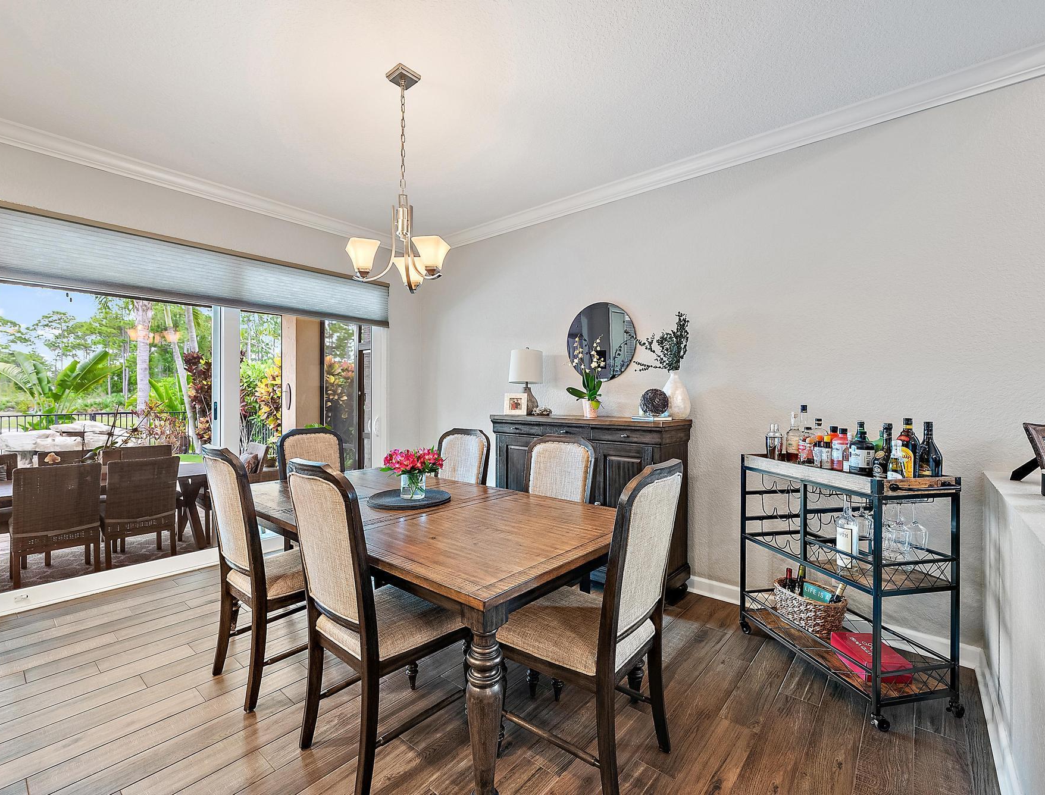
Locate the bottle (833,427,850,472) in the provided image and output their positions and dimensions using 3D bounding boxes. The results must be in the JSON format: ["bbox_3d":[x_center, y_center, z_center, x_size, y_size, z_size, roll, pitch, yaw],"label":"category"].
[{"bbox_3d":[1.373,0.247,2.000,0.068,0.223,0.068,0,0,-41],"label":"bottle"}]

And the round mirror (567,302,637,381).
[{"bbox_3d":[0.591,-0.421,3.542,0.610,0.610,0.028,1,1,40],"label":"round mirror"}]

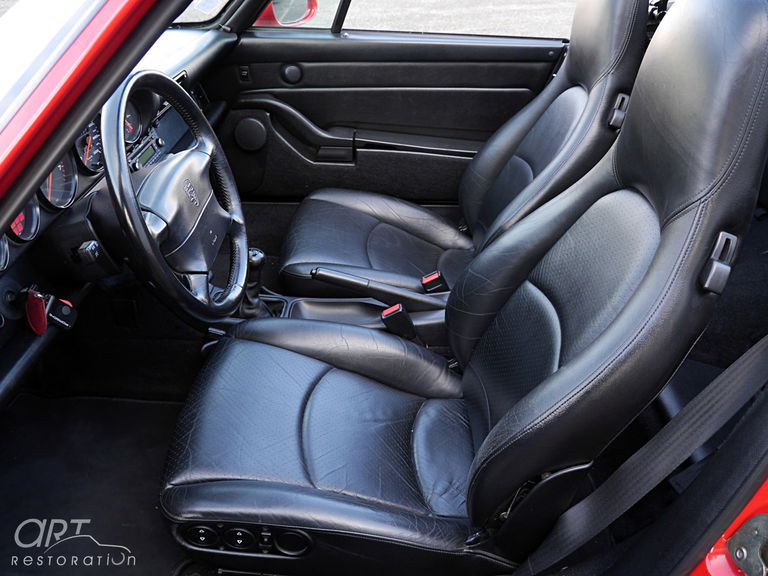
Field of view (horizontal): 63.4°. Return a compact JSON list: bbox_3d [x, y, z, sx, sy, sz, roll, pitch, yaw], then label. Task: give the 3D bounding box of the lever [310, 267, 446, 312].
[{"bbox_3d":[-0.001,0.018,1.446,0.350,0.050,0.038,14,31,-7],"label":"lever"}]

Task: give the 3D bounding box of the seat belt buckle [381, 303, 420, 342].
[{"bbox_3d":[0.041,0.076,1.375,0.047,0.075,0.025,-31,26,19],"label":"seat belt buckle"}]

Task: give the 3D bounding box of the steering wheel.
[{"bbox_3d":[-0.325,-0.129,0.947,0.110,0.380,0.380,-14,31,9],"label":"steering wheel"}]

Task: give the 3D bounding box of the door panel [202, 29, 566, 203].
[{"bbox_3d":[0.006,-0.502,1.906,1.045,0.520,0.130,1,32,1],"label":"door panel"}]

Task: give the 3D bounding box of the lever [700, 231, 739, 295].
[{"bbox_3d":[0.437,-0.033,0.809,0.030,0.080,0.027,14,4,-19],"label":"lever"}]

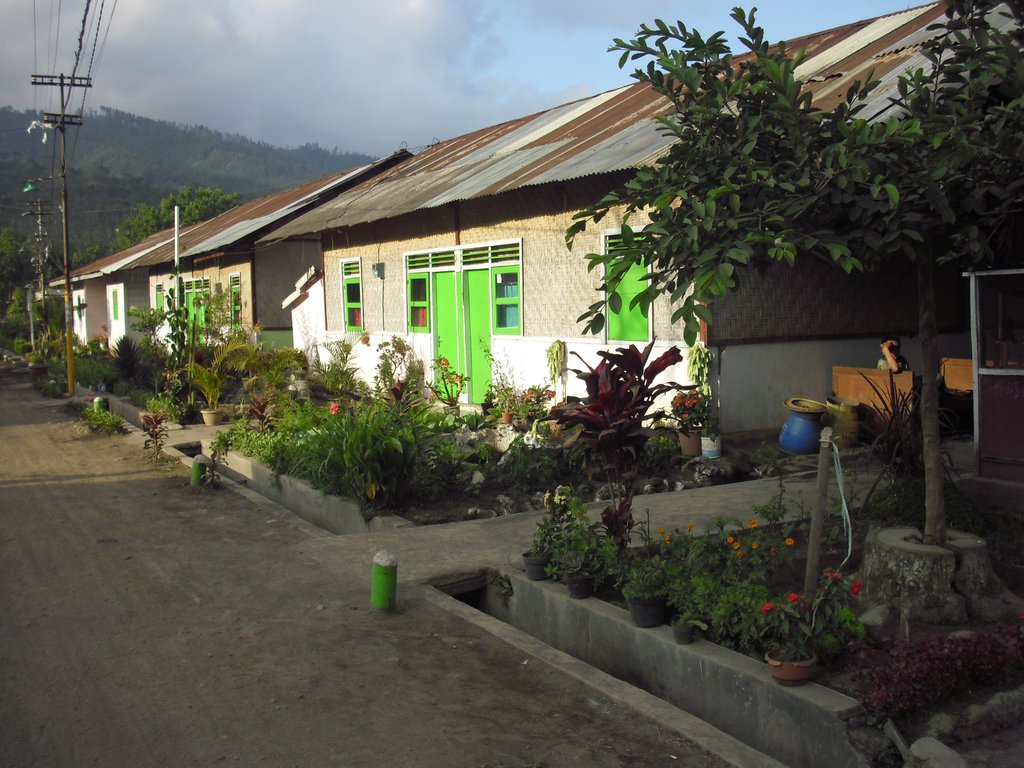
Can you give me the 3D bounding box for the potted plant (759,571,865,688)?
[{"bbox_3d":[1.286,1.022,4.827,0.420,0.453,0.340,0,4,15],"label":"potted plant"}]

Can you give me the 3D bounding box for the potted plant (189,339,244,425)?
[{"bbox_3d":[-4.278,-0.036,16.247,0.820,1.230,0.780,-2,4,0],"label":"potted plant"}]

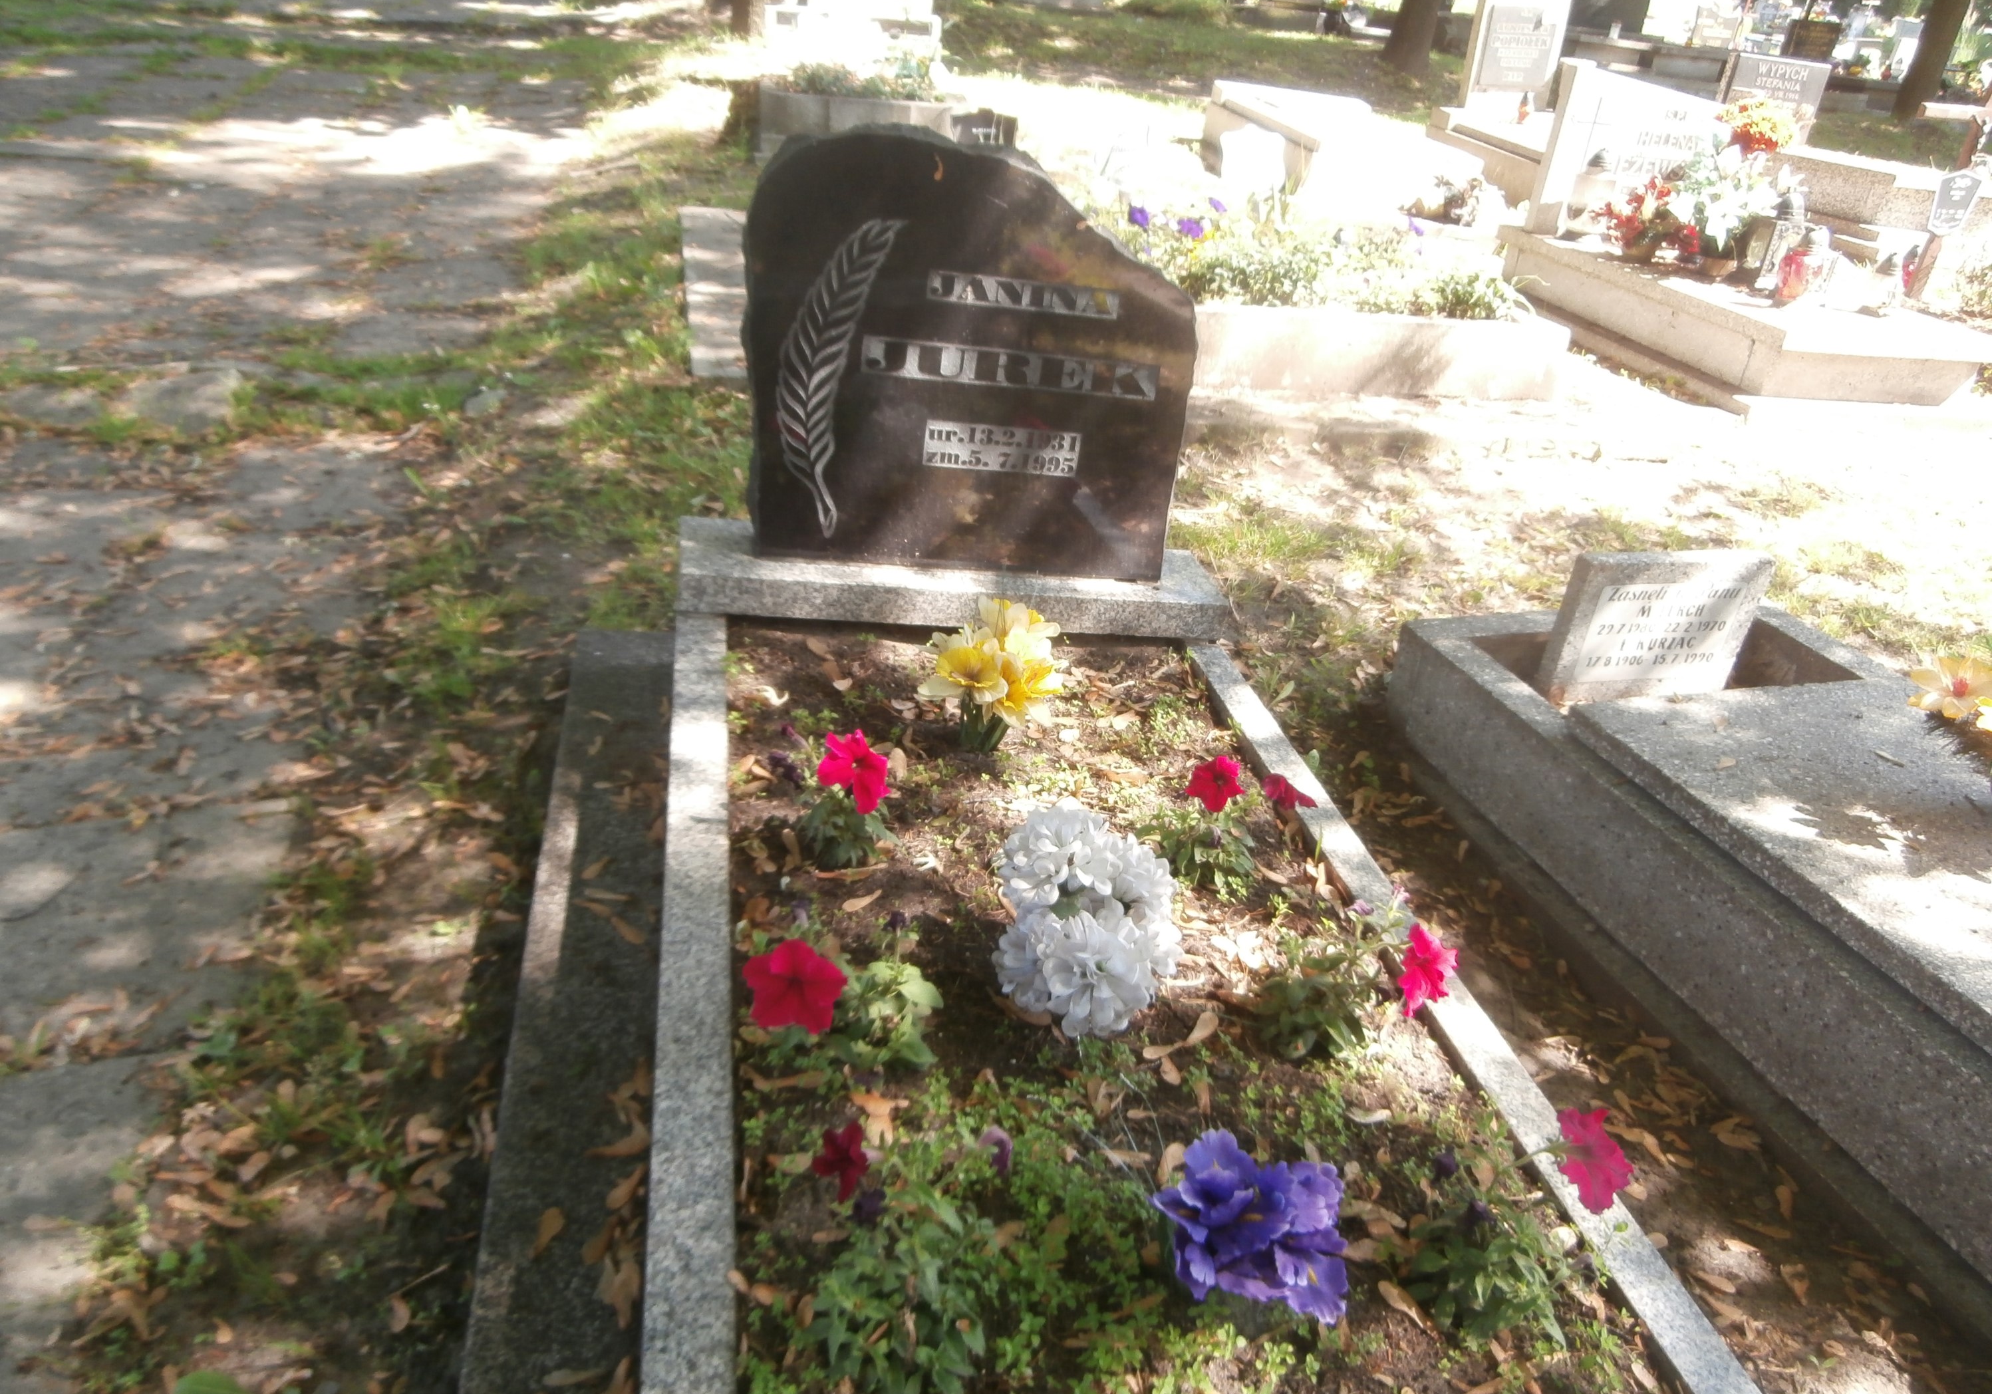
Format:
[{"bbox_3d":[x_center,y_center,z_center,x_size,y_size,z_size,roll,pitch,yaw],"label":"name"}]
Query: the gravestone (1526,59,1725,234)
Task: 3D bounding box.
[{"bbox_3d":[2.901,-2.484,6.335,0.721,0.752,0.165,0,29,-9],"label":"gravestone"}]

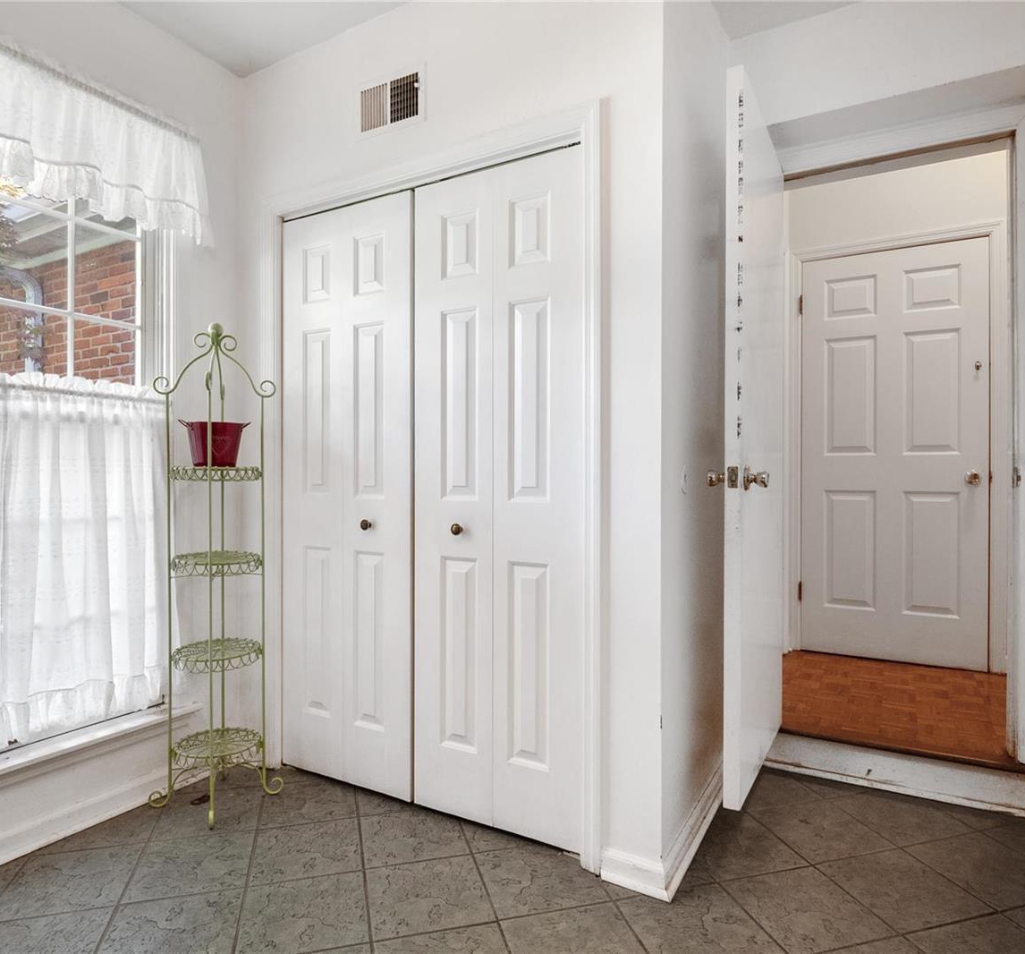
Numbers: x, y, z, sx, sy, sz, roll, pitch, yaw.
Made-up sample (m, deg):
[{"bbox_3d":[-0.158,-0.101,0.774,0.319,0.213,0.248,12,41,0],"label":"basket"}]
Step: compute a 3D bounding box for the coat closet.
[{"bbox_3d":[-0.314,0.060,2.091,1.200,2.012,0.040,0,0,28],"label":"coat closet"}]

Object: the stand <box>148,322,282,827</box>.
[{"bbox_3d":[-0.984,0.284,2.118,0.310,1.591,0.310,0,0,28],"label":"stand"}]

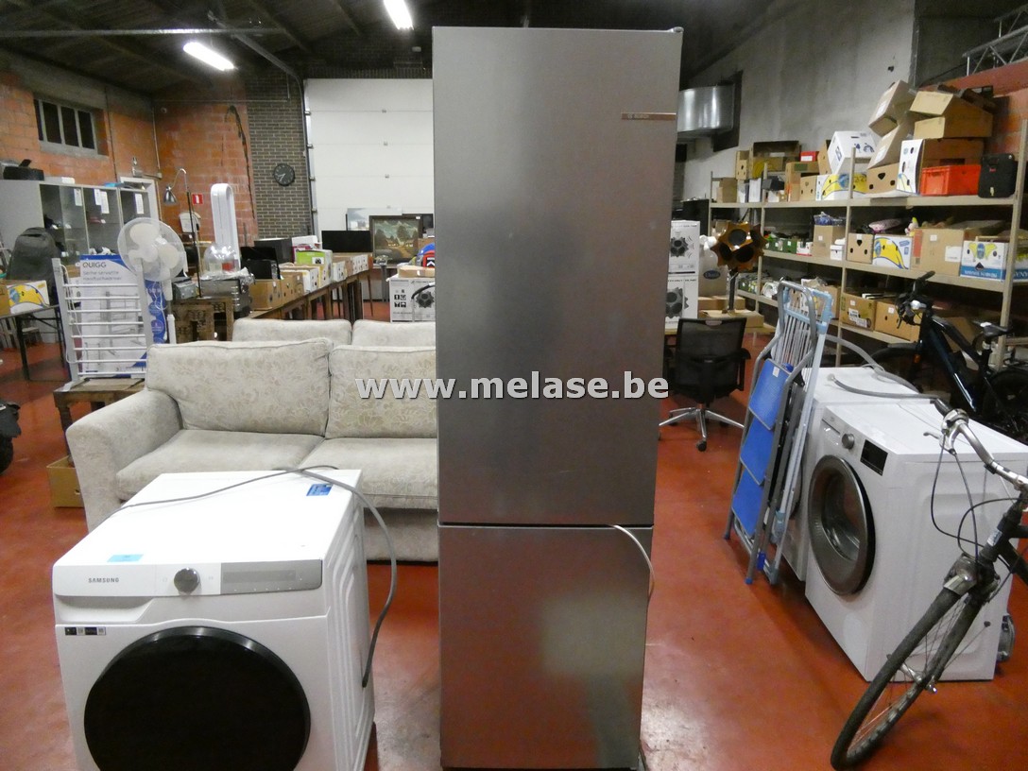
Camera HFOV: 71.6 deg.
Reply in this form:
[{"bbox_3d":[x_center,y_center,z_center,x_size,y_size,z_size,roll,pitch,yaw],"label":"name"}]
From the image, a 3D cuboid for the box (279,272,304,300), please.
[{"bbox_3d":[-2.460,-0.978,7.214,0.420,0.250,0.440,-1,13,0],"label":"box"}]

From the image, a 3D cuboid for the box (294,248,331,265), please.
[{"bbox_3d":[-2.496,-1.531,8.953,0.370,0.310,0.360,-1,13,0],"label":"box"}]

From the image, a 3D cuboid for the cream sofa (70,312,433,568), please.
[{"bbox_3d":[-0.981,0.275,3.742,2.080,0.940,0.960,0,14,1],"label":"cream sofa"}]

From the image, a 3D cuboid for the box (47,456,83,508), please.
[{"bbox_3d":[-2.435,0.527,4.272,0.400,0.245,0.460,-1,13,0],"label":"box"}]

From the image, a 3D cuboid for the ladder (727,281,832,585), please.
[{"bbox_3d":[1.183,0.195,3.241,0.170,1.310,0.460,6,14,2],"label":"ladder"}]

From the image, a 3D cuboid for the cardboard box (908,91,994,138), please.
[{"bbox_3d":[3.203,-1.954,5.217,0.360,0.312,0.390,-1,14,-3],"label":"cardboard box"}]

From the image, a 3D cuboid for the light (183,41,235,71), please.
[{"bbox_3d":[-4.090,-4.408,9.616,0.160,0.110,1.450,-1,14,-3],"label":"light"}]

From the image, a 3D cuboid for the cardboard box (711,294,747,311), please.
[{"bbox_3d":[1.730,-0.667,5.861,0.251,0.110,0.250,-1,14,-3],"label":"cardboard box"}]

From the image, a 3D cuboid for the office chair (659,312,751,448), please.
[{"bbox_3d":[1.410,-0.072,5.250,0.640,0.920,0.660,3,14,10],"label":"office chair"}]

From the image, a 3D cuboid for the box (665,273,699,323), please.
[{"bbox_3d":[1.157,-0.657,5.467,0.385,0.392,0.385,-1,14,-3],"label":"box"}]

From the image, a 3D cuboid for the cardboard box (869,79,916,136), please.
[{"bbox_3d":[3.024,-2.182,5.695,0.200,0.380,0.200,33,-17,-8],"label":"cardboard box"}]

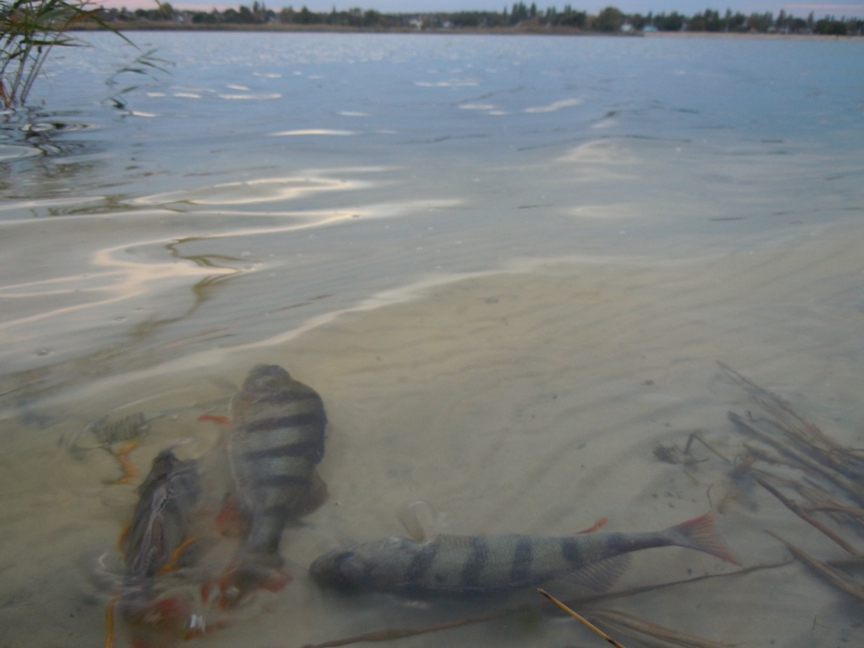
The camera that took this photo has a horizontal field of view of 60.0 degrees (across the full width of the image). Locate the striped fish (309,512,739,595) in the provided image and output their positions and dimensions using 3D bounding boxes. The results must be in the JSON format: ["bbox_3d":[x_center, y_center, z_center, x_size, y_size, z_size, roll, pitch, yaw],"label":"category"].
[{"bbox_3d":[0.058,0.137,0.446,0.256,0.034,0.053,-2,22,-6],"label":"striped fish"}]

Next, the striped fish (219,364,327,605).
[{"bbox_3d":[-0.114,0.095,0.547,0.074,0.040,0.295,-3,22,-9],"label":"striped fish"}]

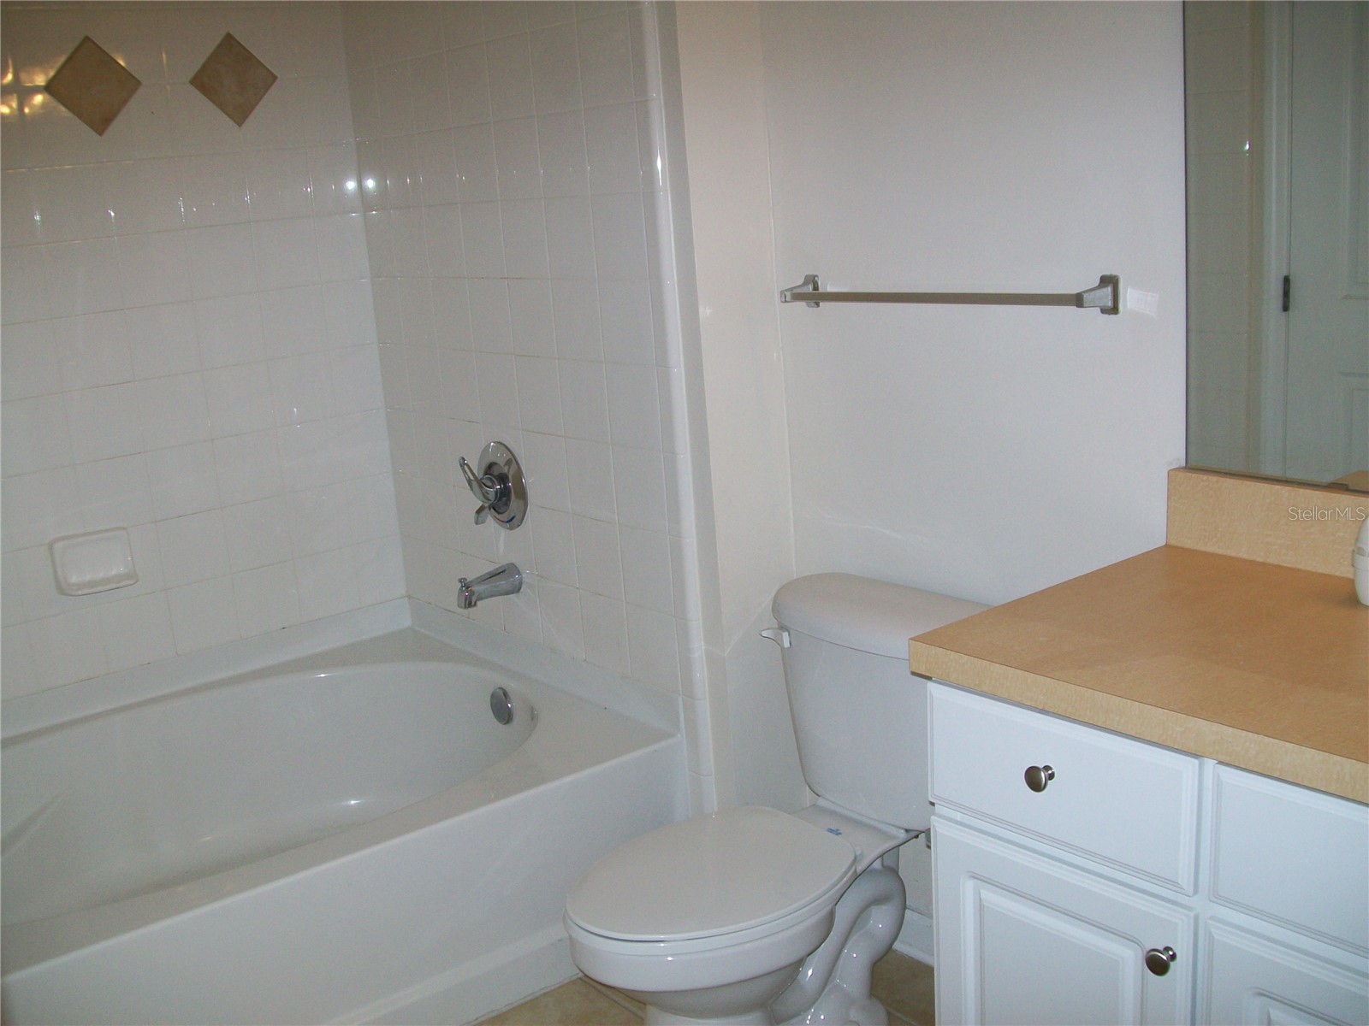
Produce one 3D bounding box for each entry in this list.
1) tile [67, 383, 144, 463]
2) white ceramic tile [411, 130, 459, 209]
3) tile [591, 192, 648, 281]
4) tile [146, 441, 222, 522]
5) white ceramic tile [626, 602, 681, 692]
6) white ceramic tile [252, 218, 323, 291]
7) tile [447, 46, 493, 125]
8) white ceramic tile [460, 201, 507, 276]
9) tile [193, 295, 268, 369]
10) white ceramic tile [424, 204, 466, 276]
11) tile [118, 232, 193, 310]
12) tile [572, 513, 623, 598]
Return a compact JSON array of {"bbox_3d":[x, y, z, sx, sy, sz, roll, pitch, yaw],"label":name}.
[{"bbox_3d":[-1.203,-0.186,2.951,0.151,0.151,0.009,-15,17,-37],"label":"tile"},{"bbox_3d":[-0.525,-0.721,2.993,0.010,0.151,0.152,-14,17,-38],"label":"white ceramic tile"},{"bbox_3d":[-0.112,-0.489,2.516,0.009,0.152,0.152,-15,17,-37],"label":"tile"},{"bbox_3d":[-1.078,-0.071,3.065,0.152,0.152,0.009,-15,17,-37],"label":"tile"},{"bbox_3d":[-0.056,0.256,2.695,0.010,0.152,0.152,-15,17,-37],"label":"white ceramic tile"},{"bbox_3d":[-0.883,-0.574,3.154,0.151,0.151,0.009,-15,17,-37],"label":"white ceramic tile"},{"bbox_3d":[-0.419,-0.836,2.785,0.010,0.152,0.152,-15,17,-37],"label":"tile"},{"bbox_3d":[-0.410,-0.554,2.900,0.009,0.152,0.152,-14,16,-37],"label":"white ceramic tile"},{"bbox_3d":[-0.996,-0.398,3.124,0.152,0.152,0.009,-14,16,-37],"label":"tile"},{"bbox_3d":[-0.498,-0.569,2.987,0.010,0.152,0.152,-15,17,-37],"label":"white ceramic tile"},{"bbox_3d":[-1.116,-0.512,2.990,0.152,0.152,0.010,-15,17,-38],"label":"tile"},{"bbox_3d":[-0.172,0.084,2.811,0.010,0.151,0.152,-14,17,-38],"label":"tile"}]

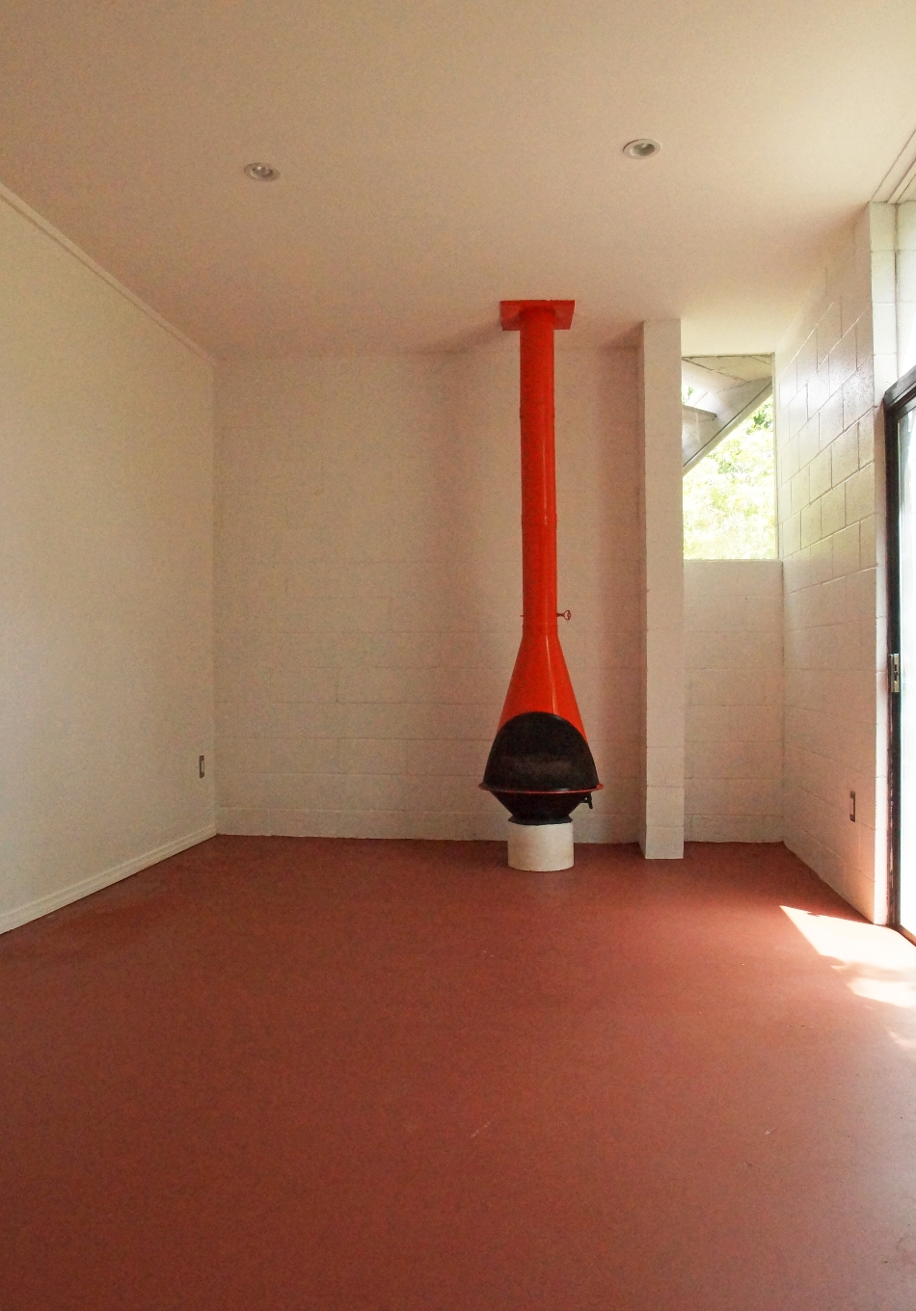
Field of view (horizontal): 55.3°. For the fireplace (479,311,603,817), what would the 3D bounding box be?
[{"bbox_3d":[0.421,-0.459,4.461,0.625,2.578,0.625,0,-1,8],"label":"fireplace"}]

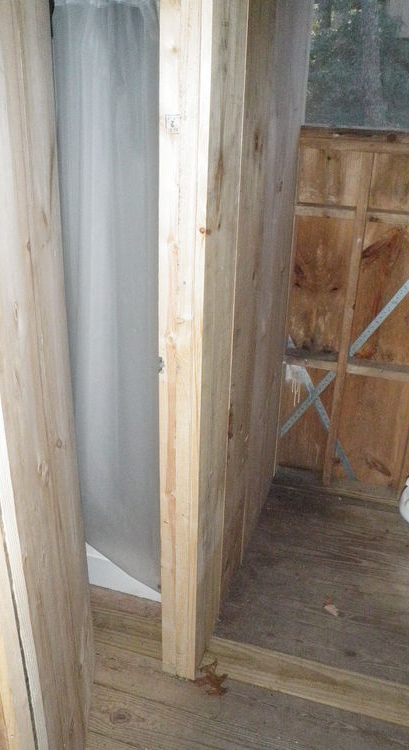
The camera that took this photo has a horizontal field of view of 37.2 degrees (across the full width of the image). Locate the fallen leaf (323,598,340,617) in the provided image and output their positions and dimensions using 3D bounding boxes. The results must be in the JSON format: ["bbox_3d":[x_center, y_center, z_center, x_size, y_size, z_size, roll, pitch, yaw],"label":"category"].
[{"bbox_3d":[0.430,0.789,2.071,0.048,0.013,0.080,-4,24,-12],"label":"fallen leaf"}]

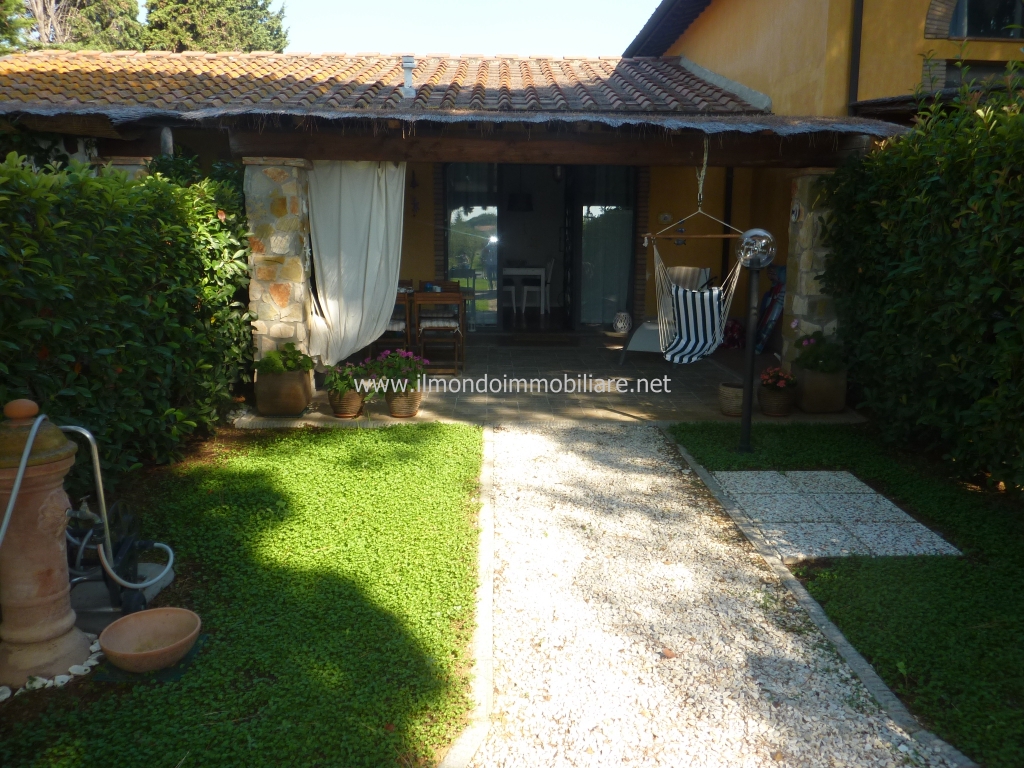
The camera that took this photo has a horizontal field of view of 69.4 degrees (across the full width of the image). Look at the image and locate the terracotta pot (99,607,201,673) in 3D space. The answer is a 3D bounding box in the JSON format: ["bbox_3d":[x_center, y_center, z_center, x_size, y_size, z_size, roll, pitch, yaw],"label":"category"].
[{"bbox_3d":[-1.214,0.890,2.511,0.301,0.120,0.301,0,11,-1],"label":"terracotta pot"}]

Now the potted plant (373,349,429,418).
[{"bbox_3d":[-0.892,-0.018,5.916,0.450,0.530,0.420,0,11,-1],"label":"potted plant"}]

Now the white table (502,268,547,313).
[{"bbox_3d":[0.162,-1.607,12.645,0.820,0.750,0.950,0,11,-1],"label":"white table"}]

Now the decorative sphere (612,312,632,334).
[{"bbox_3d":[1.490,-0.820,9.964,0.255,0.280,0.255,0,11,-1],"label":"decorative sphere"}]

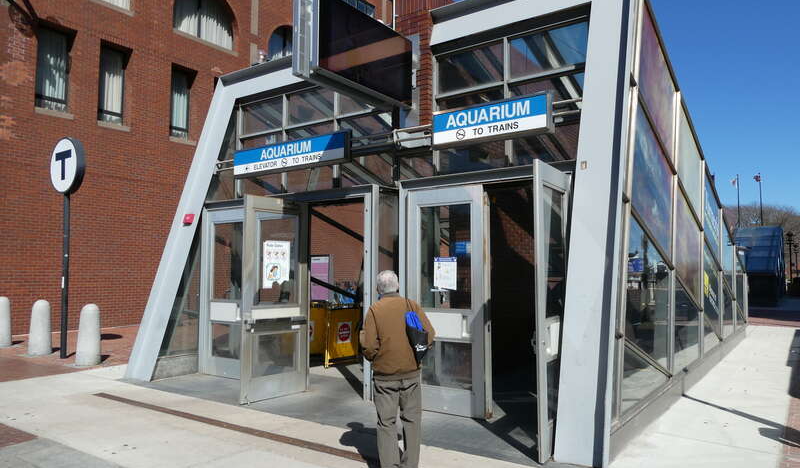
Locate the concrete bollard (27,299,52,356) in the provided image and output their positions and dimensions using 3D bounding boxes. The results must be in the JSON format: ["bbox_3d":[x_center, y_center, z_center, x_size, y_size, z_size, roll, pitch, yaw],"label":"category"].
[{"bbox_3d":[-7.255,1.875,11.193,0.449,1.116,0.450,-3,-6,36],"label":"concrete bollard"}]

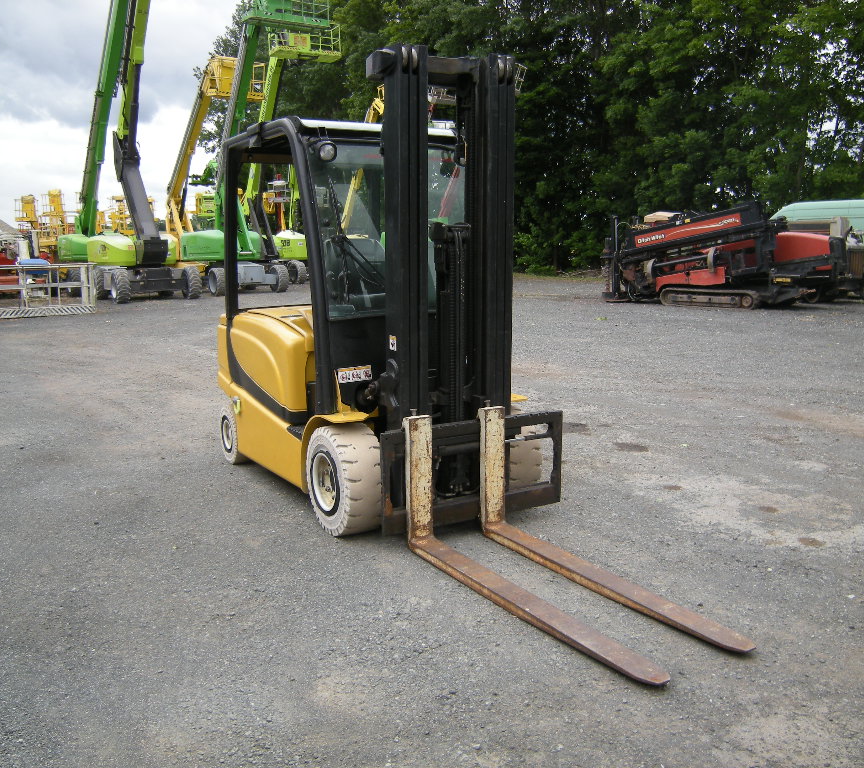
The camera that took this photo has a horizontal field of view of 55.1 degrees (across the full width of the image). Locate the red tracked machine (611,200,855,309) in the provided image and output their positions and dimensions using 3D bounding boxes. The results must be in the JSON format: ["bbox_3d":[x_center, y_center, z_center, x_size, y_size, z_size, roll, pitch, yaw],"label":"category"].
[{"bbox_3d":[6.837,-2.995,19.322,5.040,2.300,1.800,6,12,32],"label":"red tracked machine"}]

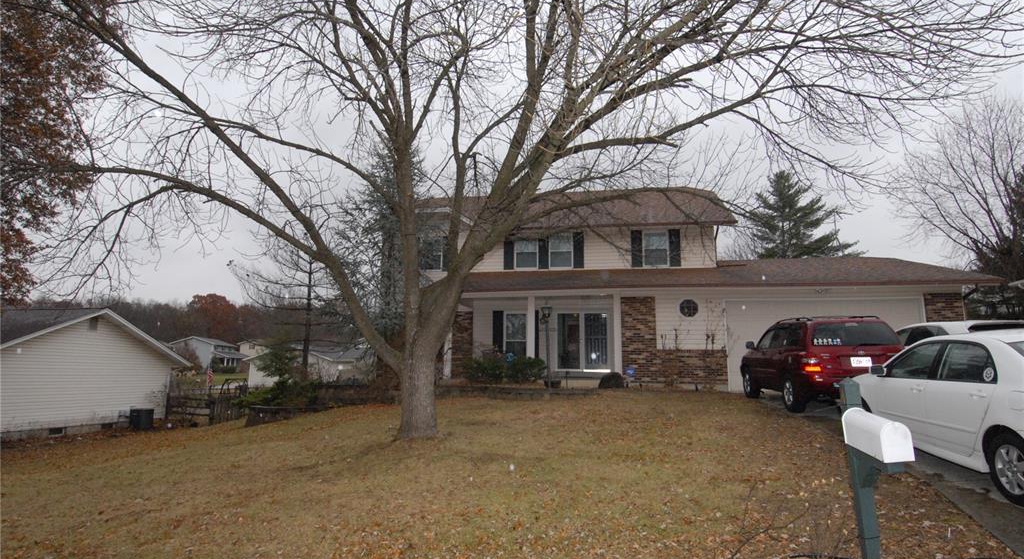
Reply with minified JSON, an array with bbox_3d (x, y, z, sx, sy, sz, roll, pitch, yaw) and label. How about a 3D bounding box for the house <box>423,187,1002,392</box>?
[{"bbox_3d":[4.387,-0.018,20.286,17.300,7.700,11.200,-1,-9,9],"label":"house"}]

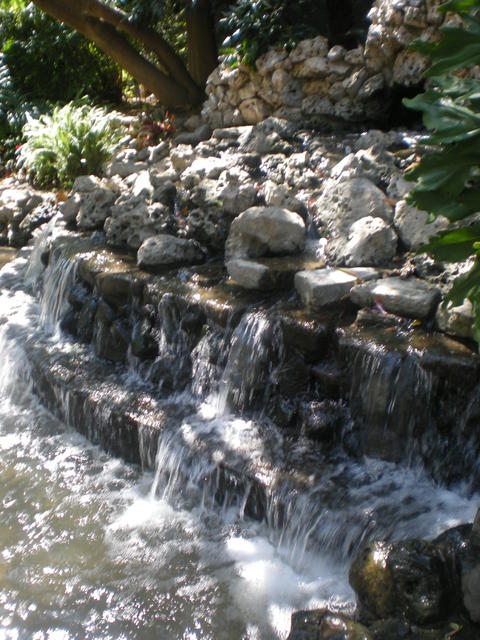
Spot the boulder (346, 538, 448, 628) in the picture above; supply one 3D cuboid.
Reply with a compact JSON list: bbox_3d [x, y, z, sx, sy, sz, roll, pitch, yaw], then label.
[{"bbox_3d":[0.541,0.897,2.400,0.320,0.260,0.260,0,19,0],"label":"boulder"}]

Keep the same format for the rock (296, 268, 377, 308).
[{"bbox_3d":[0.469,-0.160,3.450,0.390,0.150,0.250,-7,20,-19],"label":"rock"}]

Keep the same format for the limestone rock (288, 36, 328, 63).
[{"bbox_3d":[0.605,-2.378,6.200,0.350,0.240,0.290,2,19,5],"label":"limestone rock"}]

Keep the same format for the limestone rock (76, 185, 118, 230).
[{"bbox_3d":[-1.034,-0.817,5.100,0.310,0.290,0.280,0,19,0],"label":"limestone rock"}]

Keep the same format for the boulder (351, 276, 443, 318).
[{"bbox_3d":[0.719,-0.104,3.250,0.390,0.150,0.250,3,19,8],"label":"boulder"}]

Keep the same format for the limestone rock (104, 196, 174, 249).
[{"bbox_3d":[-0.665,-0.652,4.650,0.450,0.310,0.340,0,19,0],"label":"limestone rock"}]

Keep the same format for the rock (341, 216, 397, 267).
[{"bbox_3d":[0.732,-0.447,4.000,0.320,0.250,0.270,3,19,10],"label":"rock"}]

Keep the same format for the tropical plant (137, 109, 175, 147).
[{"bbox_3d":[-0.689,-1.581,5.800,0.330,0.310,0.300,-2,19,-6],"label":"tropical plant"}]

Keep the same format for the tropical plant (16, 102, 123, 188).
[{"bbox_3d":[-1.238,-1.259,5.100,0.760,0.570,0.700,-4,19,-13],"label":"tropical plant"}]

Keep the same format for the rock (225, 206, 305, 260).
[{"bbox_3d":[0.141,-0.499,4.050,0.450,0.280,0.340,1,19,2],"label":"rock"}]

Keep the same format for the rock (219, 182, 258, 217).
[{"bbox_3d":[-0.009,-0.755,4.400,0.250,0.200,0.220,0,19,0],"label":"rock"}]

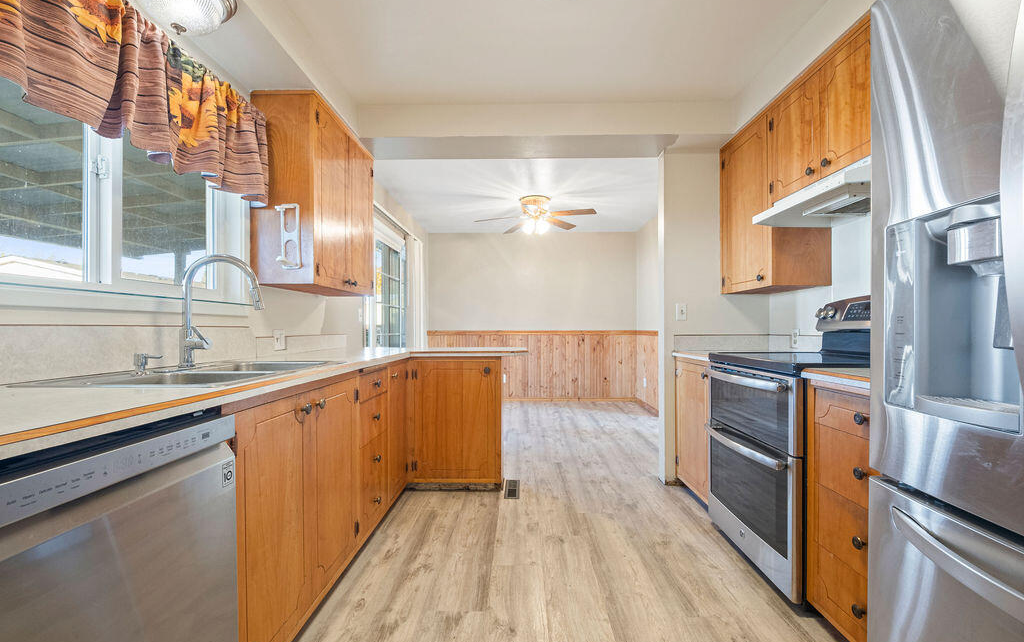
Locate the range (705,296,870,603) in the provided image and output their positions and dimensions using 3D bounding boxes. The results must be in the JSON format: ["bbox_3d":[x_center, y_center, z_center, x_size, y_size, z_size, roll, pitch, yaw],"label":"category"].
[{"bbox_3d":[1.389,0.510,1.892,0.700,1.220,0.745,0,-1,1],"label":"range"}]

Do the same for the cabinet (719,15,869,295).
[{"bbox_3d":[1.593,-0.706,2.178,0.325,1.009,1.337,0,-1,1],"label":"cabinet"}]

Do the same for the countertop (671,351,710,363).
[{"bbox_3d":[1.425,0.226,2.561,0.655,0.040,0.585,0,-1,1],"label":"countertop"}]

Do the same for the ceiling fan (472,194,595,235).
[{"bbox_3d":[0.264,-1.139,4.554,1.320,0.400,1.280,0,-1,1],"label":"ceiling fan"}]

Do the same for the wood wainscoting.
[{"bbox_3d":[0.286,0.661,5.661,3.120,1.045,0.990,0,-1,1],"label":"wood wainscoting"}]

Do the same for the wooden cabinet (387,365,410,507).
[{"bbox_3d":[-0.978,0.657,2.518,0.581,0.825,0.385,0,-1,1],"label":"wooden cabinet"}]

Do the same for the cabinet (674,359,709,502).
[{"bbox_3d":[1.441,0.663,2.551,0.624,0.835,0.580,0,-1,1],"label":"cabinet"}]

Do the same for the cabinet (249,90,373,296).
[{"bbox_3d":[-1.179,-0.684,2.621,0.325,1.000,0.890,0,-1,1],"label":"cabinet"}]

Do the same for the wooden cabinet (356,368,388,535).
[{"bbox_3d":[-0.986,0.650,2.118,0.581,0.825,0.415,0,-1,1],"label":"wooden cabinet"}]

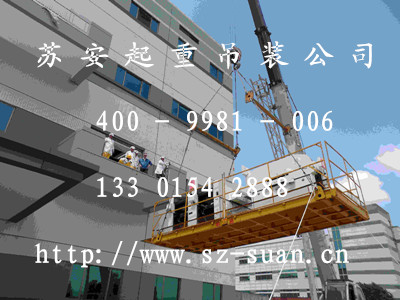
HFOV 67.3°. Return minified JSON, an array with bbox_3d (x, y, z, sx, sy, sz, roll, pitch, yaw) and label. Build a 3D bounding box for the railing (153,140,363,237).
[{"bbox_3d":[1.410,1.672,8.782,5.608,1.120,2.379,-25,-37,34],"label":"railing"}]

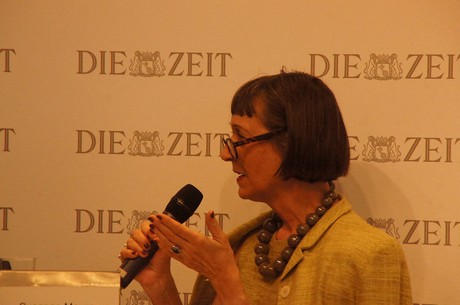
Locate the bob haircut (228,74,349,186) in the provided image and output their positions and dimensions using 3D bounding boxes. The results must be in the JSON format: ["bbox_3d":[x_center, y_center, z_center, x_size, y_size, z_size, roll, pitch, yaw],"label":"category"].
[{"bbox_3d":[0.111,-0.044,7.100,0.213,0.207,0.188,-7,2,-15],"label":"bob haircut"}]

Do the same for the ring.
[{"bbox_3d":[-0.096,0.176,6.930,0.018,0.021,0.024,30,-7,-6],"label":"ring"}]

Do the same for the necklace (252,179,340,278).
[{"bbox_3d":[0.123,0.143,7.080,0.150,0.182,0.165,2,1,44],"label":"necklace"}]

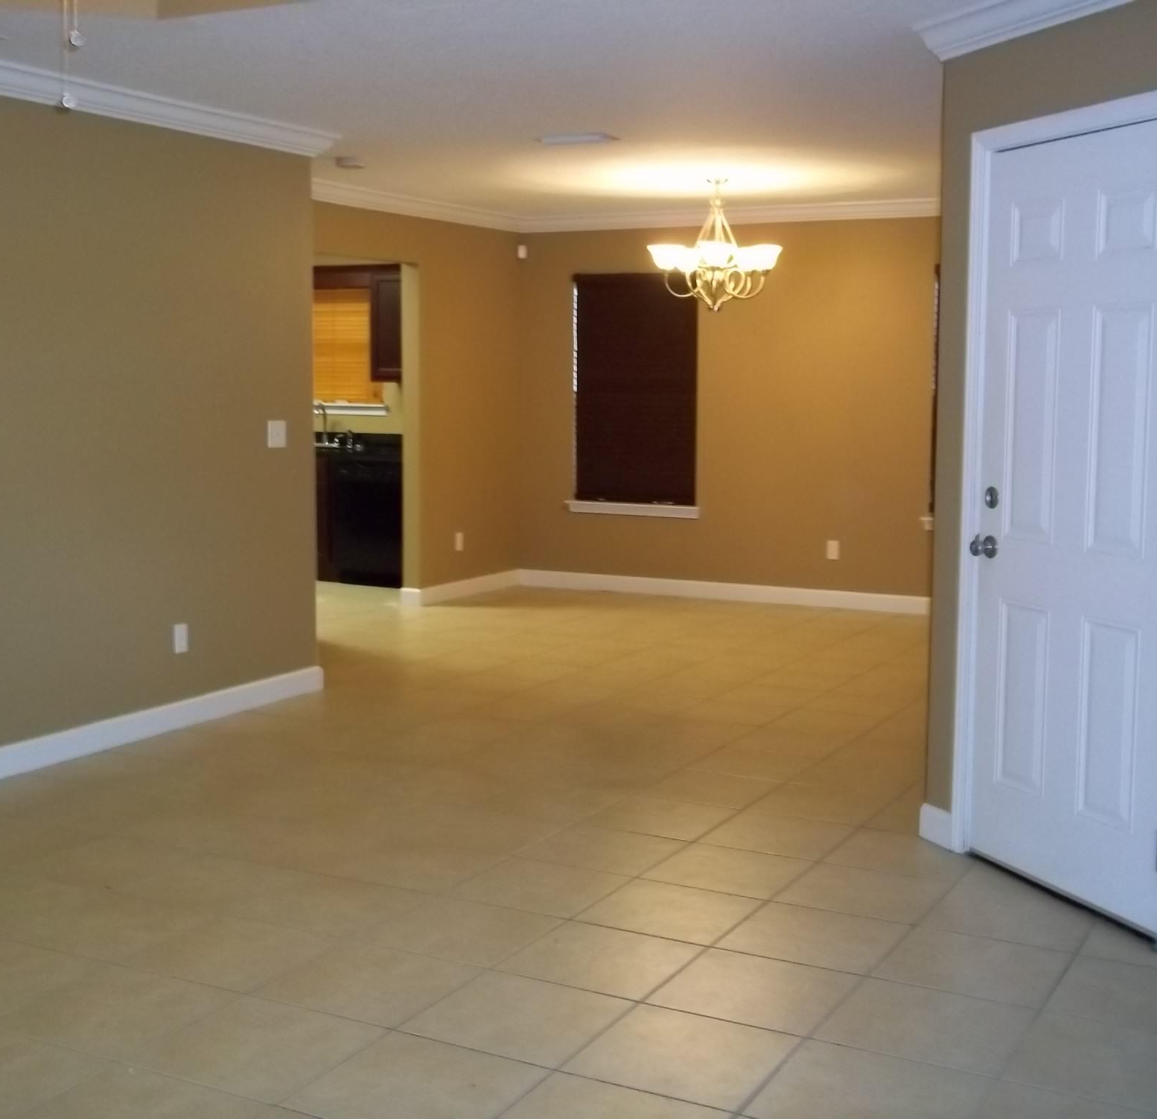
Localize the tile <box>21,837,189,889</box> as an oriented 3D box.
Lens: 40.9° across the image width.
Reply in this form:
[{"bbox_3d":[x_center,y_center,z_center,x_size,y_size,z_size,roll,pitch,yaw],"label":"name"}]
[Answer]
[{"bbox_3d":[-1.374,0.888,4.545,0.385,0.012,0.385,4,7,28],"label":"tile"}]

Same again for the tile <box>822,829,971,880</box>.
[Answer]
[{"bbox_3d":[0.985,0.890,4.676,0.398,0.012,0.398,4,7,28],"label":"tile"}]

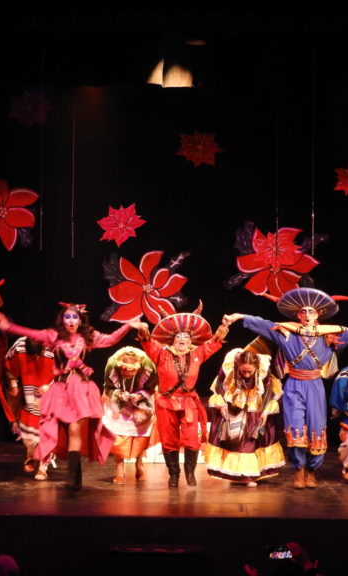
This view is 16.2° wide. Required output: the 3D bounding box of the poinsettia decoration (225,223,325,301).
[{"bbox_3d":[1.223,-0.320,15.000,1.205,0.996,0.060,0,-2,2],"label":"poinsettia decoration"}]

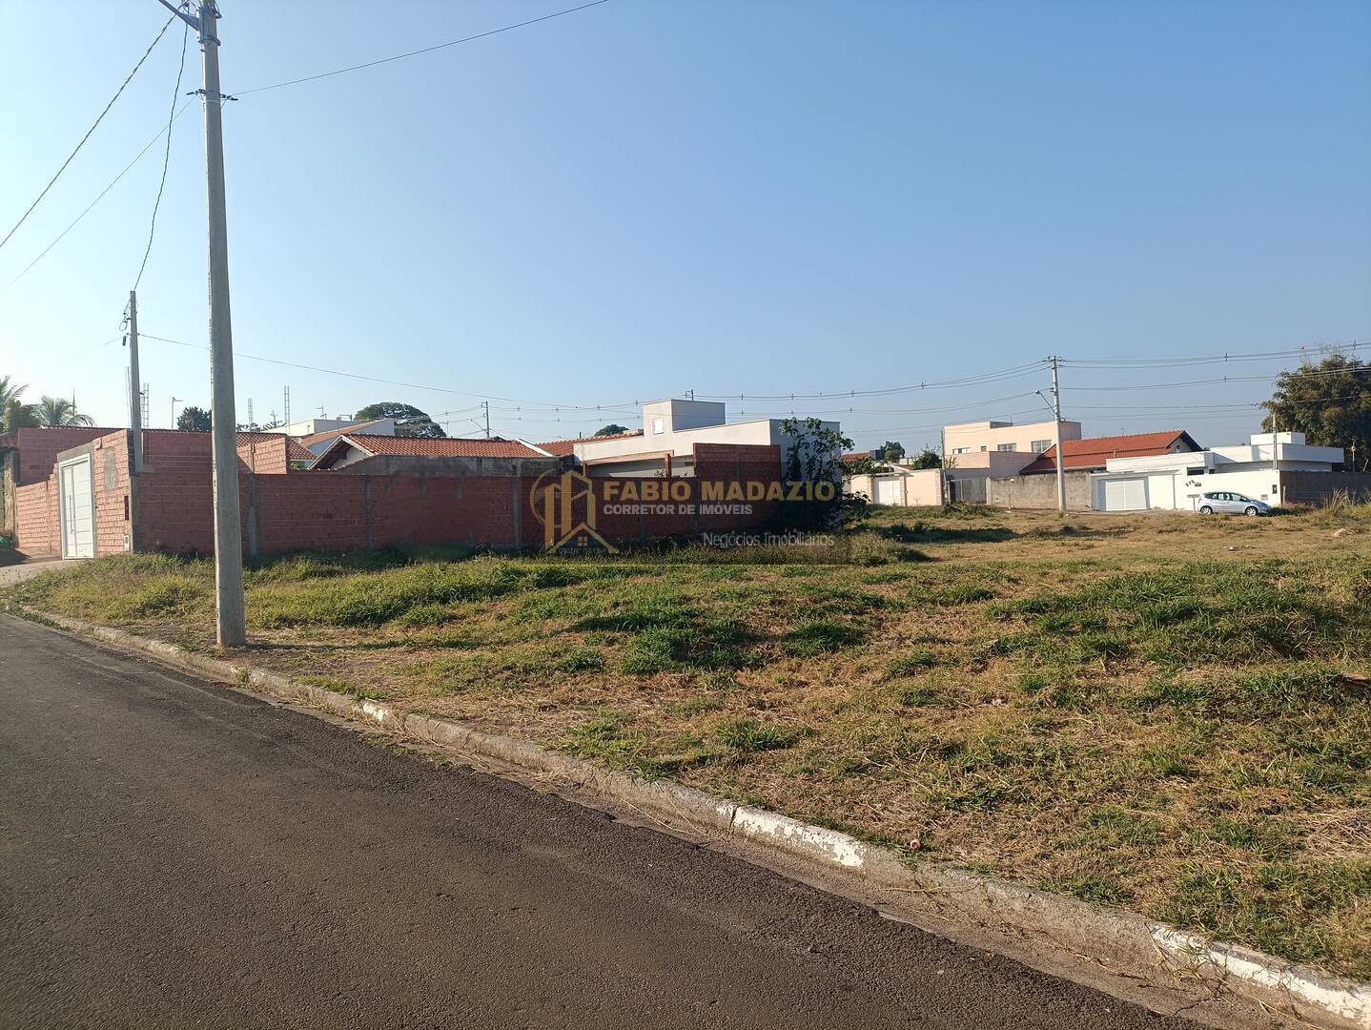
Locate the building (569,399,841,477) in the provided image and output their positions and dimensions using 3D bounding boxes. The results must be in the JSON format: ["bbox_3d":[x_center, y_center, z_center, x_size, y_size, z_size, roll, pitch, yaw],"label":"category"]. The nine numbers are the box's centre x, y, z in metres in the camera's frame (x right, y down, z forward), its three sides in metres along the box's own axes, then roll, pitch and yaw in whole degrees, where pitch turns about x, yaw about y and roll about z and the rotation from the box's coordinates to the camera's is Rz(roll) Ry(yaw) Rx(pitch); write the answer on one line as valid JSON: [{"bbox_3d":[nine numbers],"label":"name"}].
[{"bbox_3d":[0.610,-1.987,42.221,4.222,5.456,11.858,-2,0,-44],"label":"building"}]

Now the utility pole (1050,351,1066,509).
[{"bbox_3d":[25.817,-5.561,68.489,0.414,10.913,0.414,-2,-1,-44],"label":"utility pole"}]

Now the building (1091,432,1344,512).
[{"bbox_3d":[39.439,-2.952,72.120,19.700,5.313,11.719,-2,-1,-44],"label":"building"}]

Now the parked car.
[{"bbox_3d":[32.943,-0.651,59.394,1.700,1.525,3.900,-2,-1,-44],"label":"parked car"}]

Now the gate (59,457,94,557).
[{"bbox_3d":[-14.771,-0.166,23.986,0.120,2.429,2.923,-2,-1,-44],"label":"gate"}]

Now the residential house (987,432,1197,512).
[{"bbox_3d":[33.527,-3.627,81.325,19.207,6.075,9.653,-2,-1,-44],"label":"residential house"}]

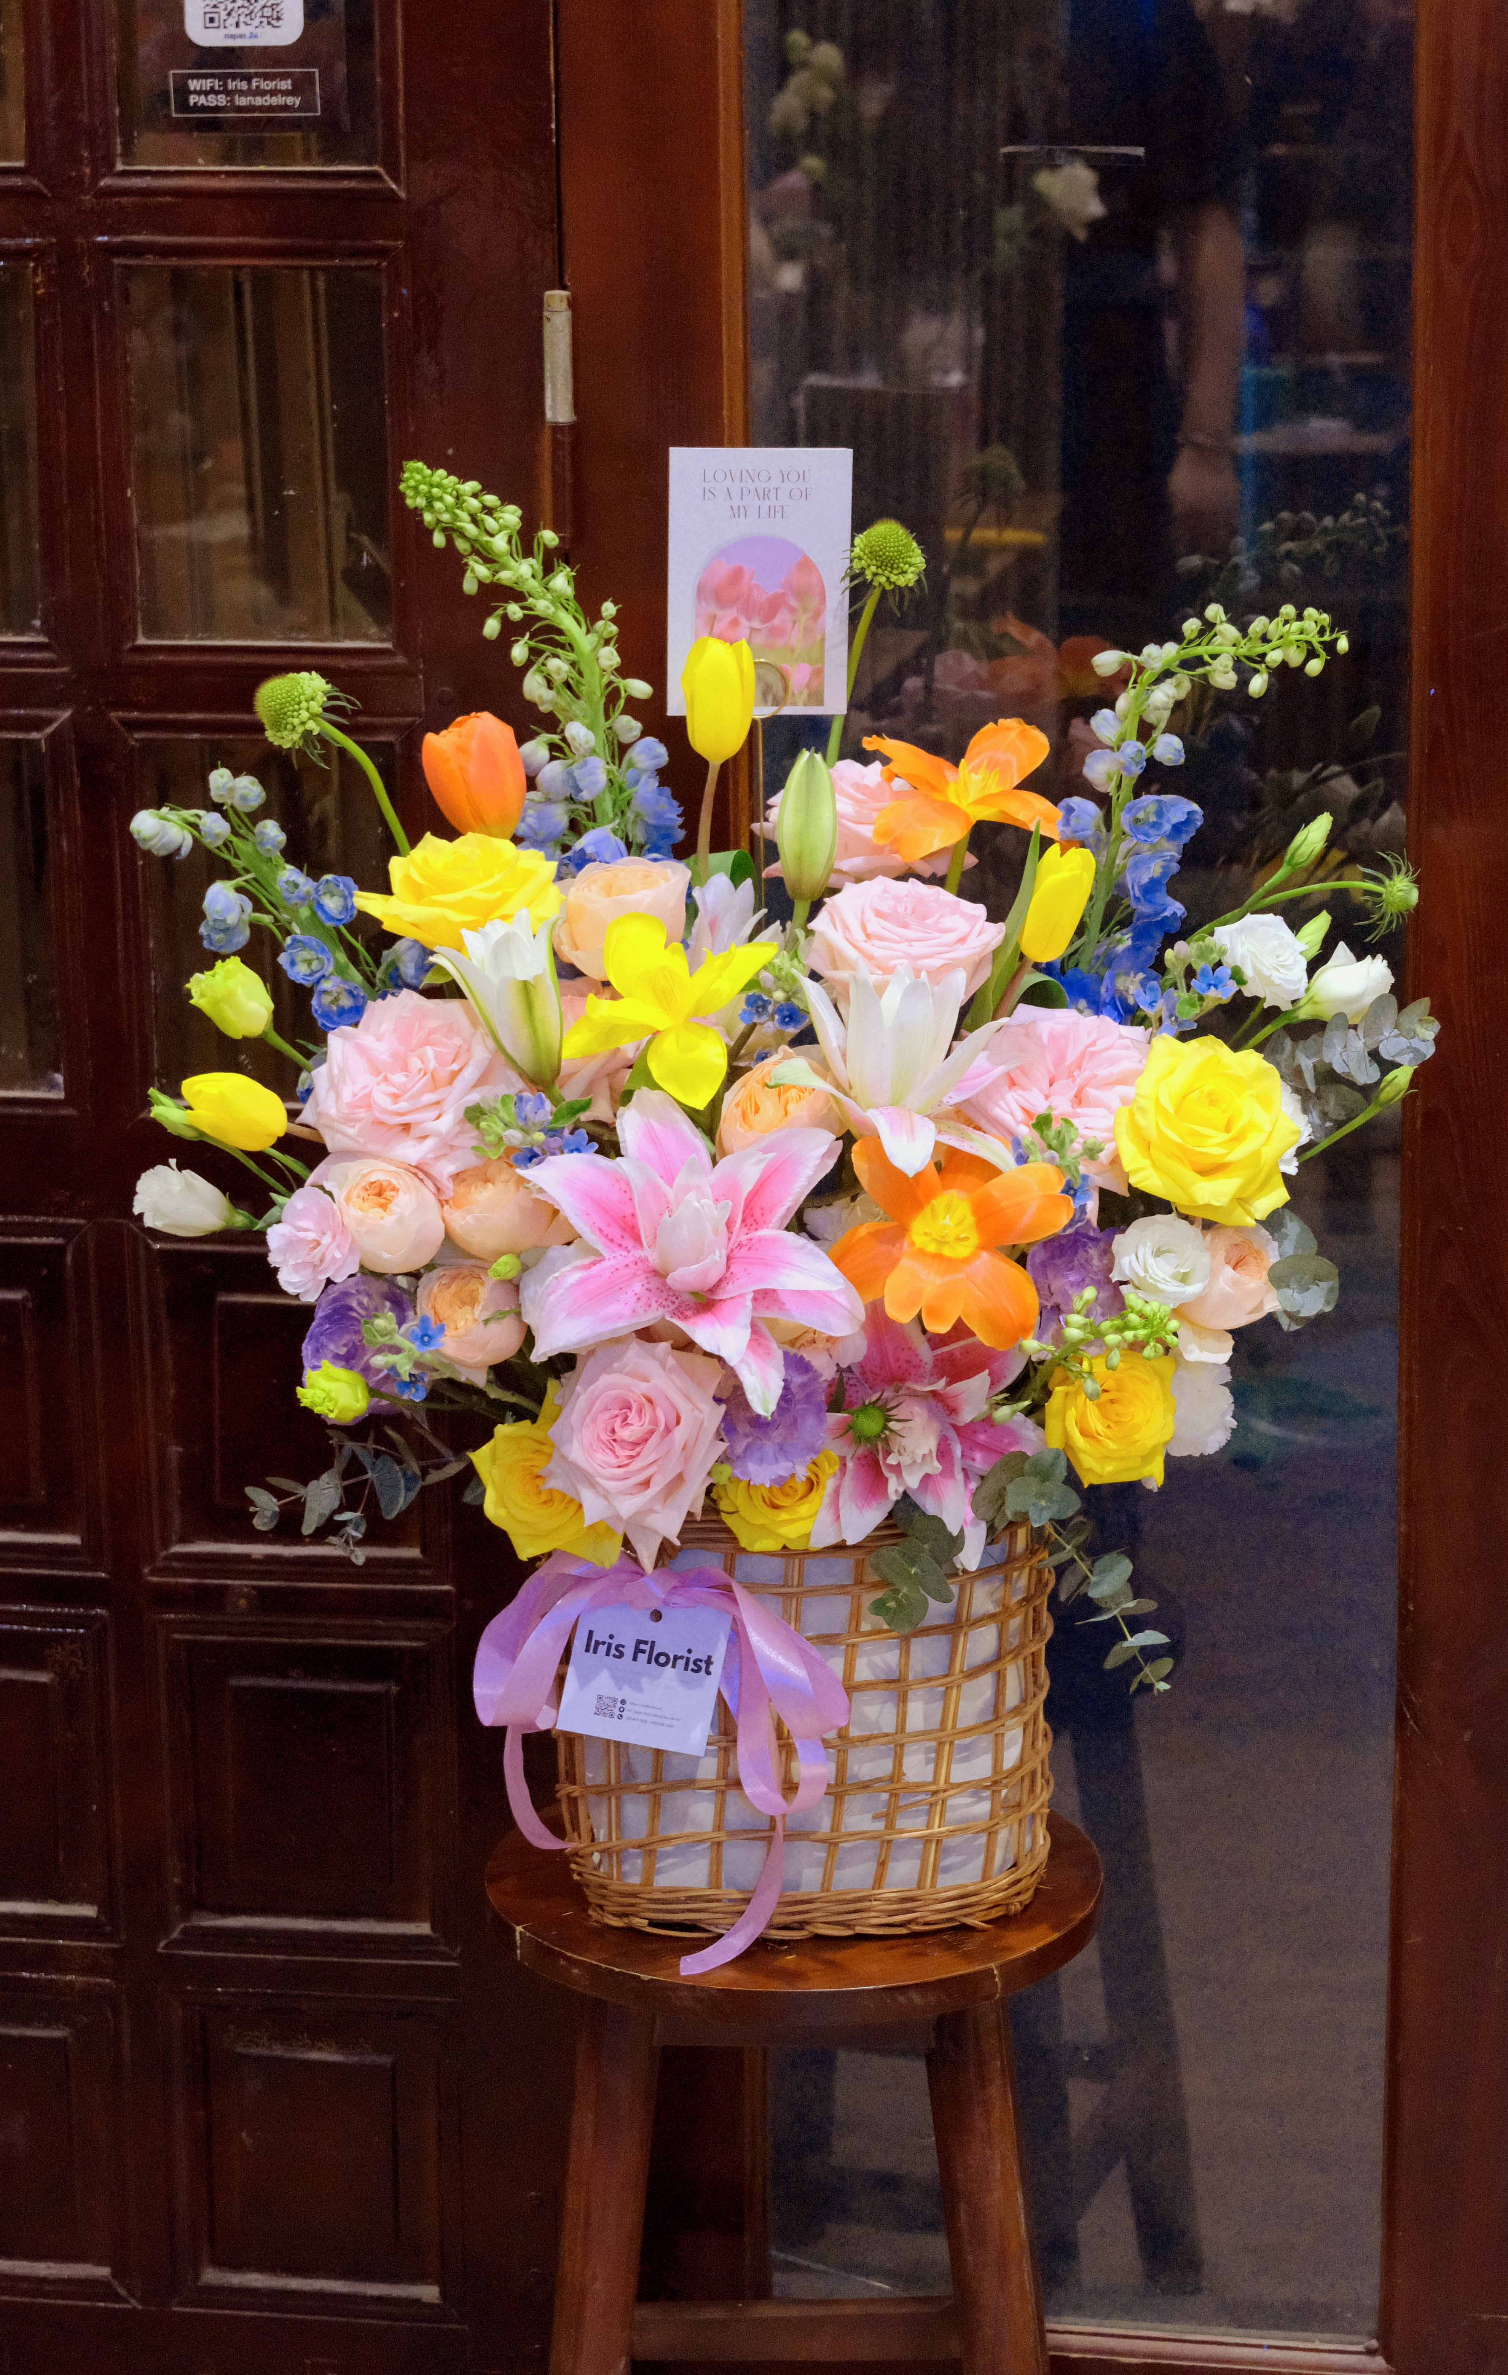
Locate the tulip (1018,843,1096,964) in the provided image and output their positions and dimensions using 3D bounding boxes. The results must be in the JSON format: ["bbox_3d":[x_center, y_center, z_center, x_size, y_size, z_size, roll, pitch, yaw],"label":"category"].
[{"bbox_3d":[0.154,-0.144,2.510,0.034,0.062,0.034,20,12,0],"label":"tulip"}]

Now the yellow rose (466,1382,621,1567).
[{"bbox_3d":[-0.103,0.145,2.484,0.090,0.090,0.065,0,0,18],"label":"yellow rose"}]

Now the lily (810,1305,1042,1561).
[{"bbox_3d":[0.087,0.124,2.497,0.120,0.130,0.080,-3,9,-10],"label":"lily"}]

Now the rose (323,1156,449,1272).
[{"bbox_3d":[-0.185,0.014,2.475,0.059,0.059,0.053,-13,-33,9],"label":"rose"}]

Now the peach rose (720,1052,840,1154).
[{"bbox_3d":[0.013,-0.039,2.450,0.062,0.060,0.055,1,-27,9],"label":"peach rose"}]

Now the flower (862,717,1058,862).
[{"bbox_3d":[0.107,-0.203,2.542,0.102,0.070,0.090,-1,13,0],"label":"flower"}]

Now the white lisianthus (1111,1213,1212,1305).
[{"bbox_3d":[0.212,0.037,2.570,0.053,0.050,0.042,-3,-11,-10],"label":"white lisianthus"}]

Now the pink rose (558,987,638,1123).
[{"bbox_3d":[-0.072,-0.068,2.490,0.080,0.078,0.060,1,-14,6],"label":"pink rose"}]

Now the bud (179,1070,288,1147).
[{"bbox_3d":[-0.260,-0.038,2.470,0.055,0.038,0.038,18,0,-12],"label":"bud"}]

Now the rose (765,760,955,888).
[{"bbox_3d":[0.056,-0.191,2.610,0.100,0.072,0.095,-1,22,0],"label":"rose"}]

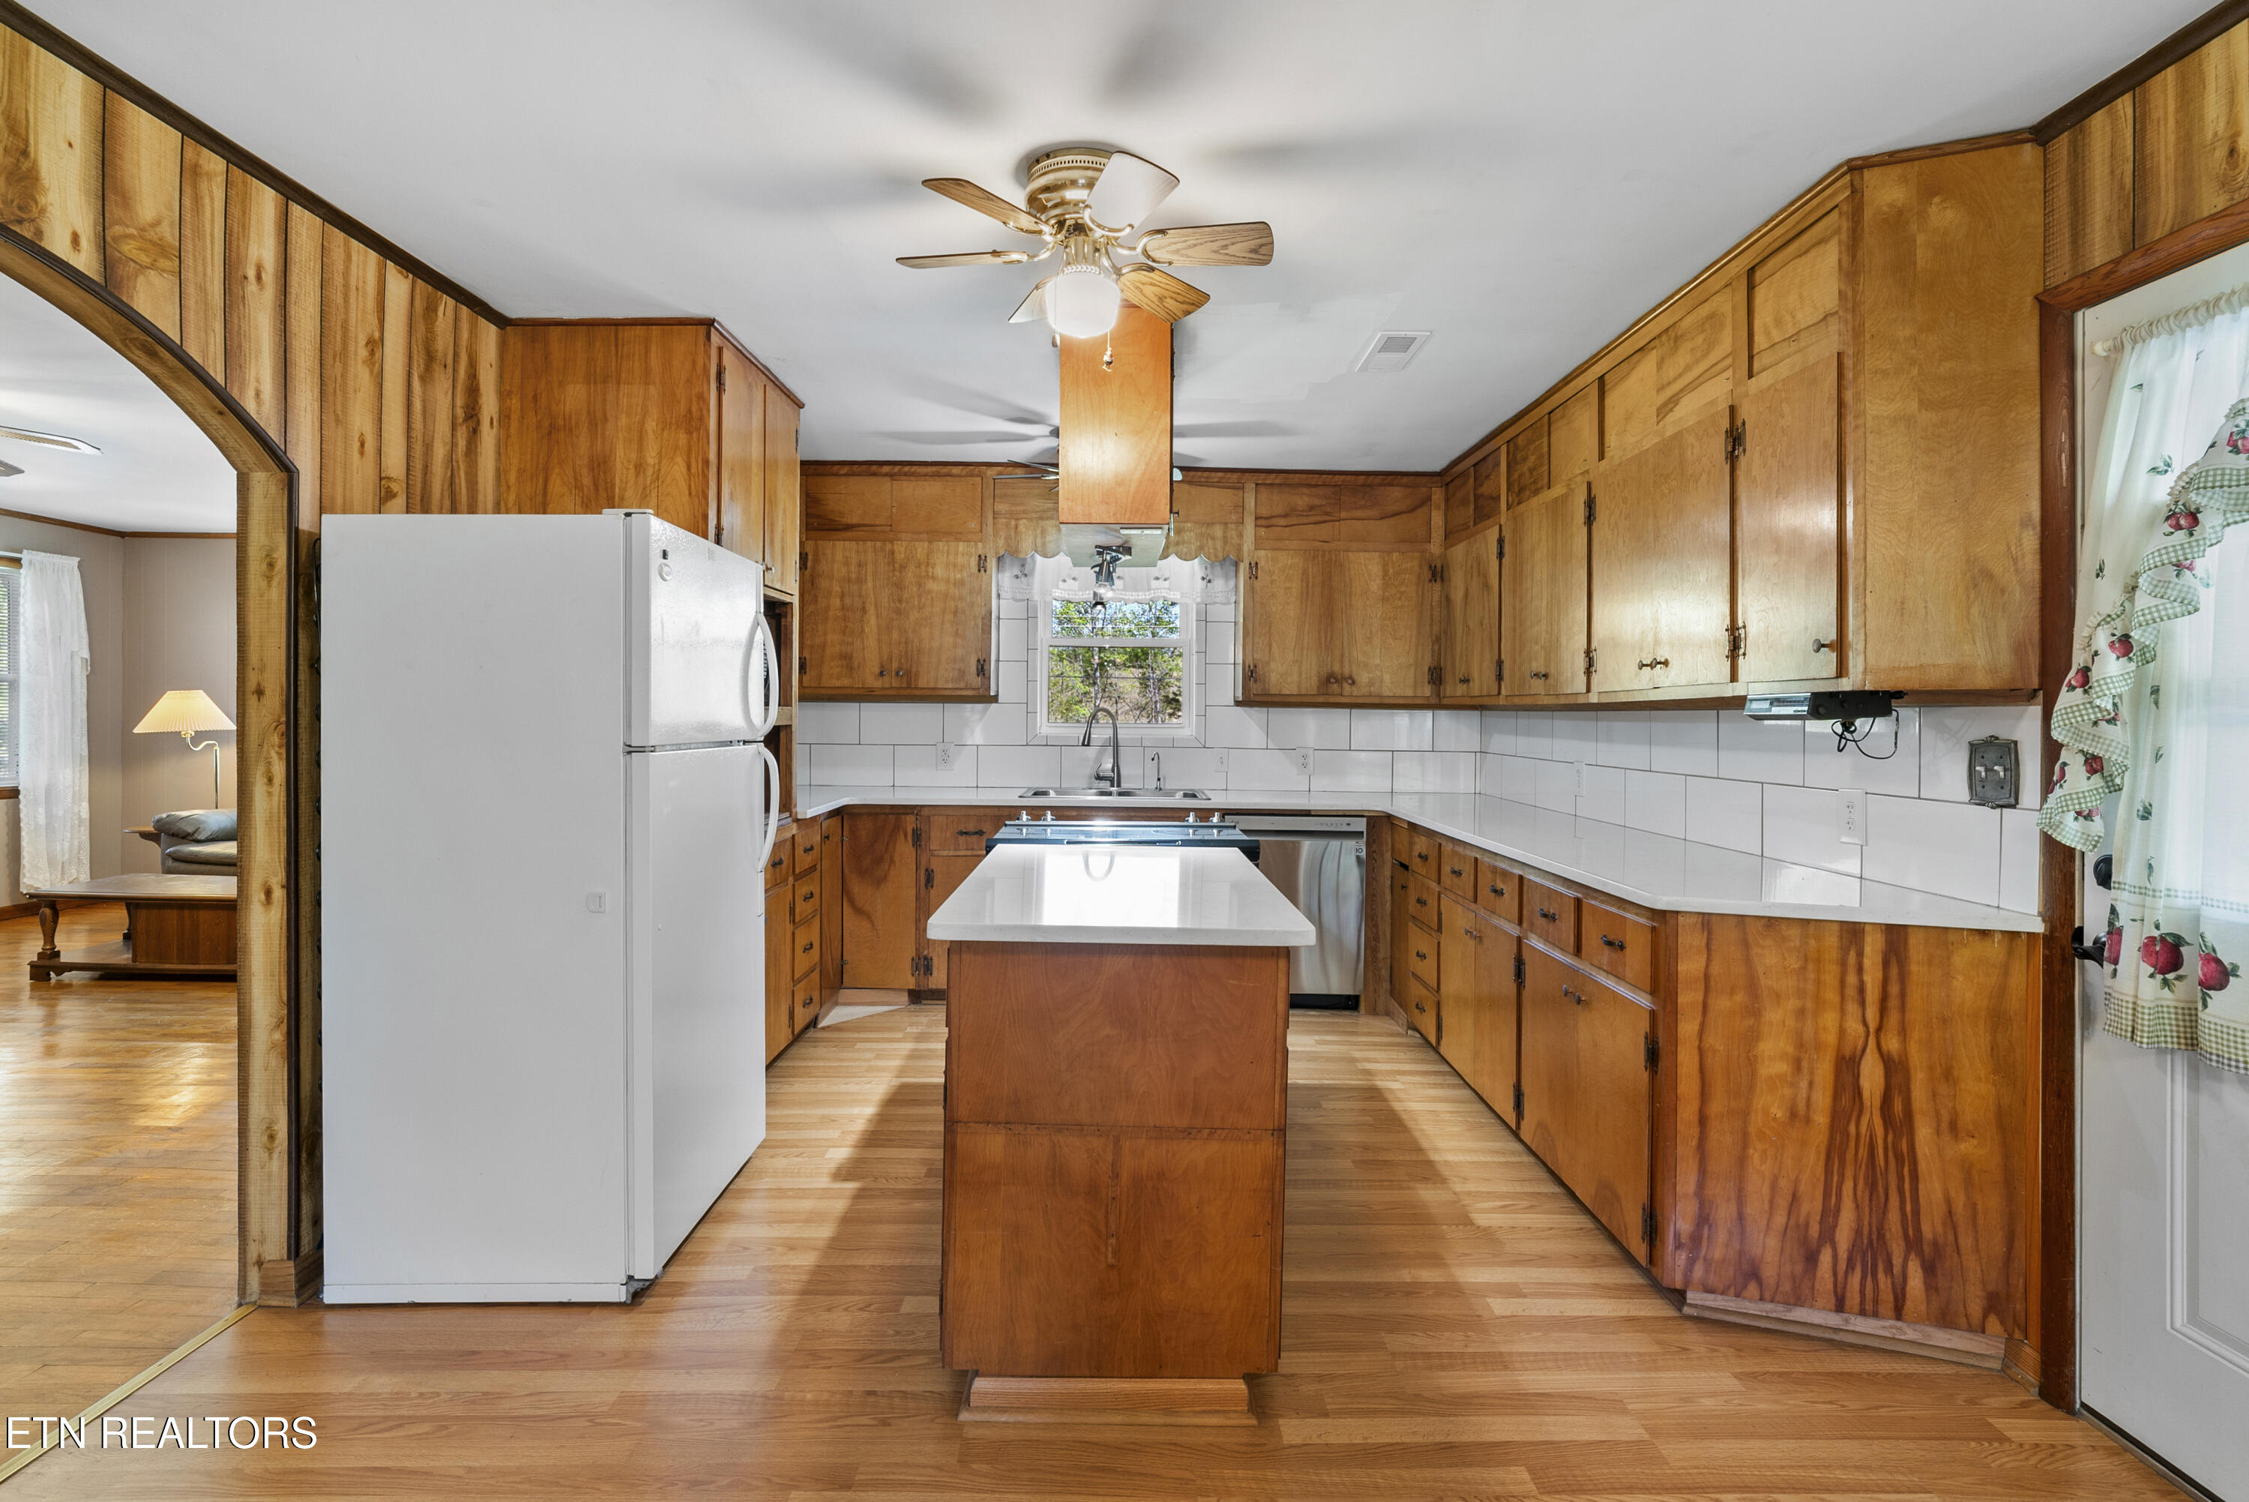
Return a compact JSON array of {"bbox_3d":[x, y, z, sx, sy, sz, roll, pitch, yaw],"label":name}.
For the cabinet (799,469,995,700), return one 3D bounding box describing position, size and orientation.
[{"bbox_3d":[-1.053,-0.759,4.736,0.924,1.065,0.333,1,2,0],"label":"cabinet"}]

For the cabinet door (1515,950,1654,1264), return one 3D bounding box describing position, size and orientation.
[{"bbox_3d":[1.073,0.776,2.350,0.022,0.526,0.655,0,1,0],"label":"cabinet door"}]

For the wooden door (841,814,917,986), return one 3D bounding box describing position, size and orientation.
[{"bbox_3d":[-1.042,0.643,4.270,0.311,0.742,0.022,0,1,0],"label":"wooden door"}]

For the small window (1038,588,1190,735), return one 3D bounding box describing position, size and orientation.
[{"bbox_3d":[-0.046,-0.481,4.936,0.757,0.808,0.101,1,2,0],"label":"small window"}]

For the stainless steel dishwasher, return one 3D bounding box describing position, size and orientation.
[{"bbox_3d":[0.735,0.701,4.633,0.606,0.869,0.606,1,2,0],"label":"stainless steel dishwasher"}]

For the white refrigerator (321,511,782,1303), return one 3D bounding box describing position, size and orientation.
[{"bbox_3d":[-1.338,0.325,2.480,0.747,1.702,0.717,1,2,-1],"label":"white refrigerator"}]

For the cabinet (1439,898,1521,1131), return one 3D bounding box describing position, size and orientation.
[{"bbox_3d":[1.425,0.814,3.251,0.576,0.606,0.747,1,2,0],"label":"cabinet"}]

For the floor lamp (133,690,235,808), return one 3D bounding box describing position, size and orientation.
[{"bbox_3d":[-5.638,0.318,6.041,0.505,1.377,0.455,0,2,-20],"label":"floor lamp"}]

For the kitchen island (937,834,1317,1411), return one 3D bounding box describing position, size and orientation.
[{"bbox_3d":[-0.021,0.739,2.278,0.674,0.923,1.096,1,2,0],"label":"kitchen island"}]

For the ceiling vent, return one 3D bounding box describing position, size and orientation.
[{"bbox_3d":[0.823,-1.222,3.090,0.155,0.020,0.350,1,2,0],"label":"ceiling vent"}]

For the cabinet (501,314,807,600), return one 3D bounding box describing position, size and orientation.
[{"bbox_3d":[-1.512,-0.912,3.293,0.646,0.707,0.757,1,2,0],"label":"cabinet"}]

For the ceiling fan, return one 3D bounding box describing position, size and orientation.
[{"bbox_3d":[-0.091,-1.038,2.090,0.778,0.353,0.757,1,2,0],"label":"ceiling fan"}]

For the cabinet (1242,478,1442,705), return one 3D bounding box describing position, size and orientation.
[{"bbox_3d":[0.992,-0.734,4.748,0.929,1.065,0.333,1,2,0],"label":"cabinet"}]

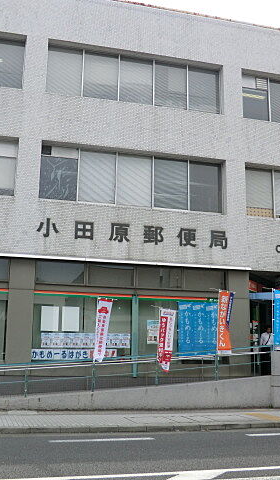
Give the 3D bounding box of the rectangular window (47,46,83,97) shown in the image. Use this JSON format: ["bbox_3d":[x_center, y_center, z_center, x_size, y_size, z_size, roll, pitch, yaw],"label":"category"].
[{"bbox_3d":[-2.553,-5.778,18.387,1.228,1.716,0.100,4,-12,-14],"label":"rectangular window"}]

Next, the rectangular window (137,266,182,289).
[{"bbox_3d":[0.692,1.312,18.576,1.677,0.705,0.100,4,-13,-14],"label":"rectangular window"}]

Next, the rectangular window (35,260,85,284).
[{"bbox_3d":[-2.617,1.094,17.742,1.619,0.720,0.100,4,-13,-14],"label":"rectangular window"}]

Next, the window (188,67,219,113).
[{"bbox_3d":[2.349,-5.494,19.654,1.243,1.734,0.100,4,-12,-14],"label":"window"}]

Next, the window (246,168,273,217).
[{"bbox_3d":[4.089,-1.606,18.323,1.085,1.706,0.100,4,-9,-15],"label":"window"}]

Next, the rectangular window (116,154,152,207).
[{"bbox_3d":[-0.155,-1.893,17.219,1.211,1.737,0.100,4,-9,-15],"label":"rectangular window"}]

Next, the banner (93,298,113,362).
[{"bbox_3d":[-1.015,2.457,14.545,0.450,1.680,0.100,7,-12,-14],"label":"banner"}]

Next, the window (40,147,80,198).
[{"bbox_3d":[-2.641,-2.180,17.722,1.251,1.828,0.100,4,-11,-15],"label":"window"}]

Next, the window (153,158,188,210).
[{"bbox_3d":[1.018,-1.812,17.524,1.219,1.732,0.100,4,-9,-15],"label":"window"}]

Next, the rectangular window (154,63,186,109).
[{"bbox_3d":[1.049,-5.218,18.060,1.203,1.625,0.100,4,-9,-15],"label":"rectangular window"}]

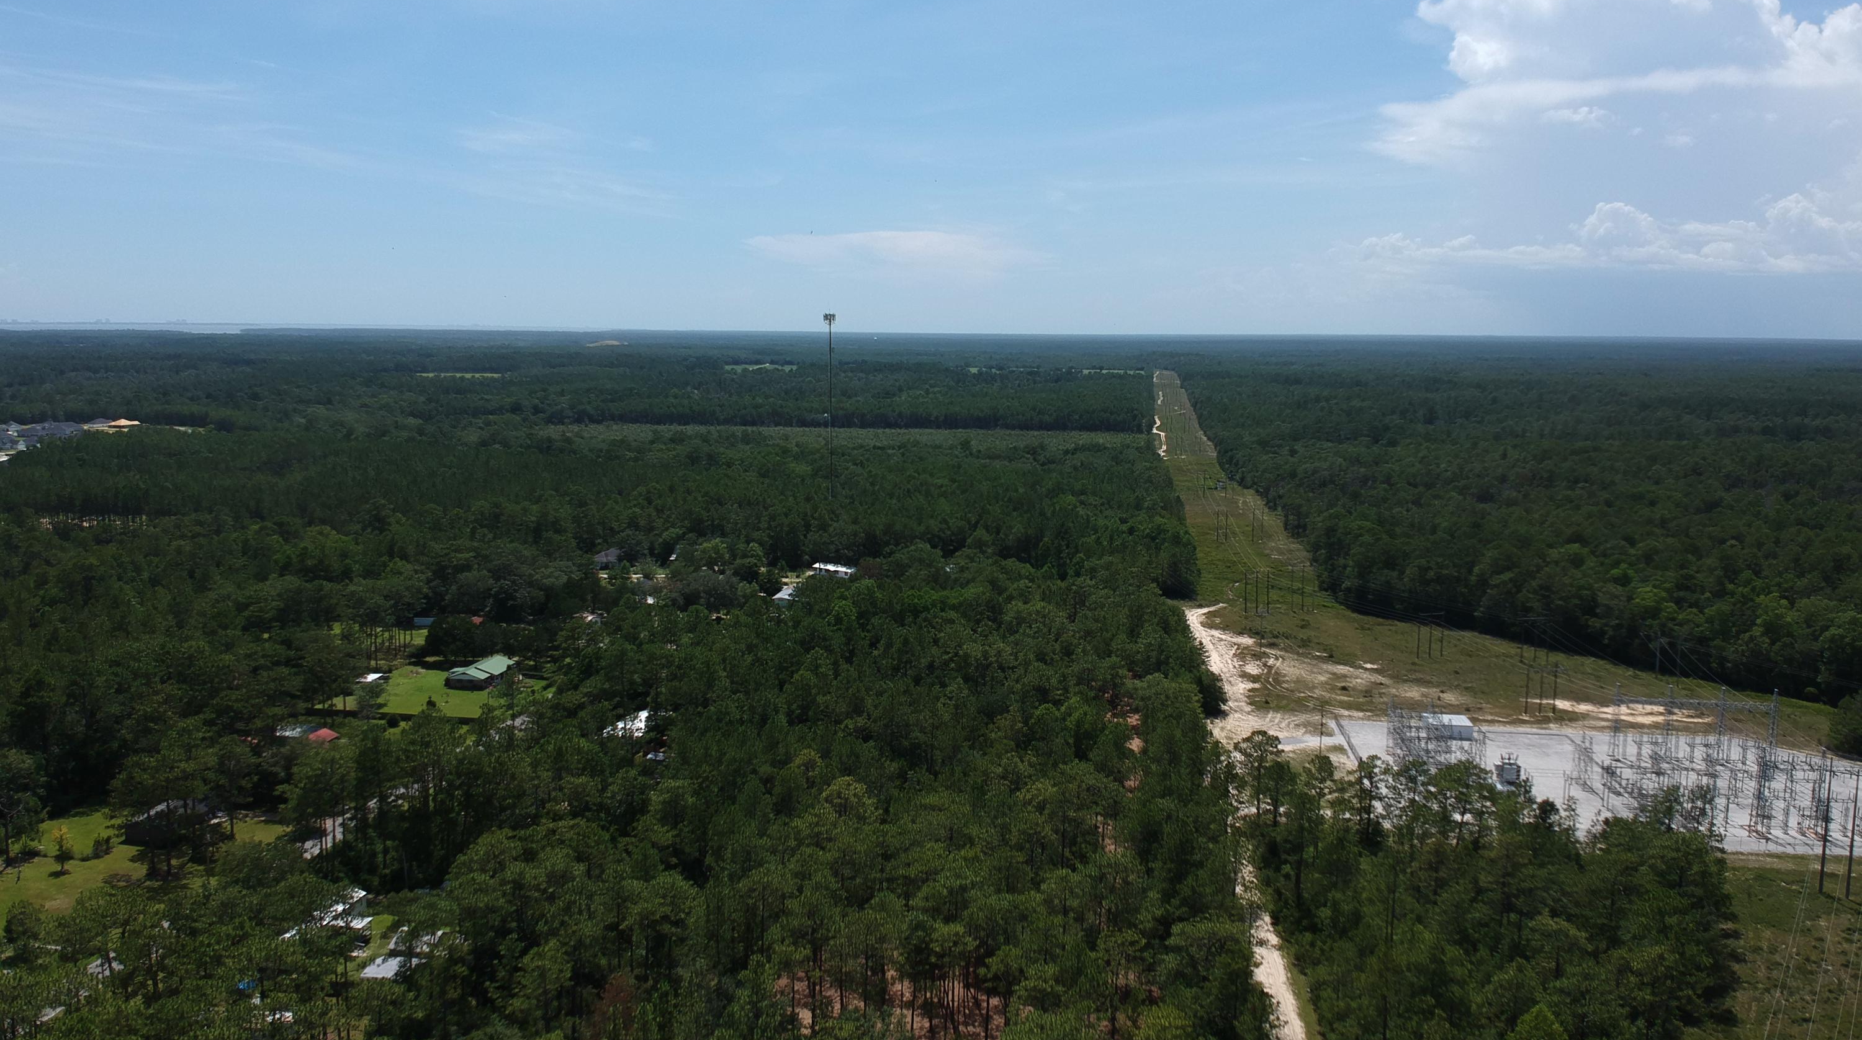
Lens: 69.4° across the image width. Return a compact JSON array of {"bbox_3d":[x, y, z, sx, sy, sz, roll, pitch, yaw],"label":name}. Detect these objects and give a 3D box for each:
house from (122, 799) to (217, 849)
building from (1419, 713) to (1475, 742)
[{"bbox_3d":[-150.486,59.048,266.123,9.600,4.800,13.000,1,8,6],"label":"house"},{"bbox_3d":[128.892,51.632,335.675,10.391,3.506,9.119,2,8,8],"label":"building"}]

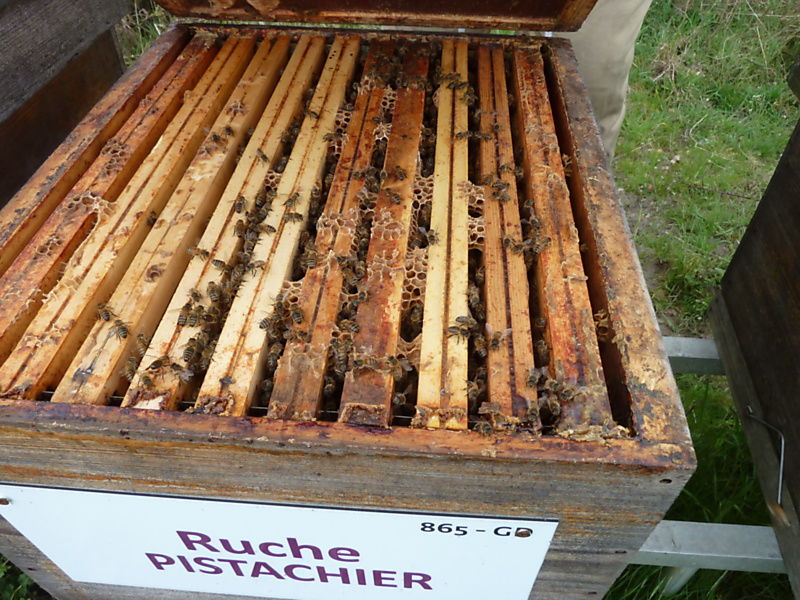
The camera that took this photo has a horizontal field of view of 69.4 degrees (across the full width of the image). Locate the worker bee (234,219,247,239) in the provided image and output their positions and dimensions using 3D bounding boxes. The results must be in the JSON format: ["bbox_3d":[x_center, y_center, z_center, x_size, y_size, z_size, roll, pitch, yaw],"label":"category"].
[{"bbox_3d":[-0.108,-0.048,0.393,0.007,0.005,0.013,-7,47,-6],"label":"worker bee"}]

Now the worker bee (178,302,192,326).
[{"bbox_3d":[-0.125,0.008,0.336,0.006,0.005,0.013,-1,46,-1],"label":"worker bee"}]

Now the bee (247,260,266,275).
[{"bbox_3d":[-0.091,-0.021,0.366,0.012,0.005,0.006,-17,49,-16],"label":"bee"}]

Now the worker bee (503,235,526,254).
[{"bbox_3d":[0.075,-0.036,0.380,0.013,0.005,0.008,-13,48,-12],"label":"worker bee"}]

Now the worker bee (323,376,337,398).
[{"bbox_3d":[-0.040,0.049,0.327,0.006,0.005,0.013,-2,73,2],"label":"worker bee"}]

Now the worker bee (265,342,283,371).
[{"bbox_3d":[-0.071,0.032,0.329,0.007,0.005,0.014,2,64,3],"label":"worker bee"}]

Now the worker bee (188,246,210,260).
[{"bbox_3d":[-0.133,-0.030,0.382,0.014,0.005,0.007,12,48,11],"label":"worker bee"}]

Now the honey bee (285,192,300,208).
[{"bbox_3d":[-0.077,-0.071,0.414,0.007,0.005,0.013,18,49,17],"label":"honey bee"}]

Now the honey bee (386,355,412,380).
[{"bbox_3d":[0.000,0.036,0.311,0.009,0.005,0.013,-25,55,-28],"label":"honey bee"}]

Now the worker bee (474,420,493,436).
[{"bbox_3d":[0.042,0.064,0.289,0.007,0.005,0.012,-13,28,-12],"label":"worker bee"}]

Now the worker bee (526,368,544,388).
[{"bbox_3d":[0.071,0.041,0.304,0.009,0.005,0.011,14,48,13],"label":"worker bee"}]

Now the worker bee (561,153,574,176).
[{"bbox_3d":[0.134,-0.108,0.463,0.006,0.015,0.007,-5,5,8],"label":"worker bee"}]

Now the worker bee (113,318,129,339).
[{"bbox_3d":[-0.163,0.017,0.338,0.007,0.005,0.013,-25,51,-21],"label":"worker bee"}]

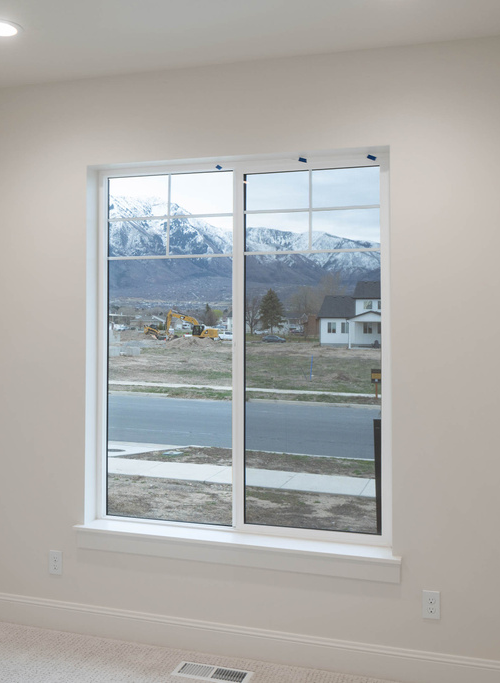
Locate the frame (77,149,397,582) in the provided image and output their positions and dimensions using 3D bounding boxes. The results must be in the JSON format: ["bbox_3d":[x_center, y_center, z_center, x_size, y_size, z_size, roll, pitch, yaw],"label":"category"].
[{"bbox_3d":[-0.086,0.084,3.225,1.581,1.896,0.155,0,-1,17],"label":"frame"}]

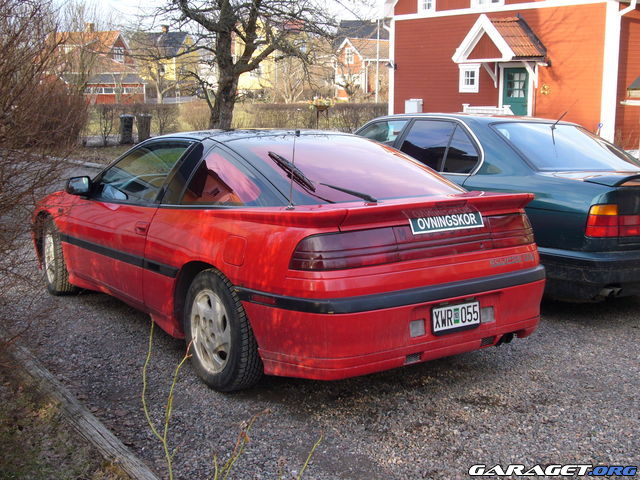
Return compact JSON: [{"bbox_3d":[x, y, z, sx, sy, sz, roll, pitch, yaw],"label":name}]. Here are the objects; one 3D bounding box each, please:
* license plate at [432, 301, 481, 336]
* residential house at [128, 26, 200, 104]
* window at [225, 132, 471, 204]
[{"bbox_3d":[0.654,0.372,4.070,0.305,0.118,0.020,-6,5,-34],"label":"license plate"},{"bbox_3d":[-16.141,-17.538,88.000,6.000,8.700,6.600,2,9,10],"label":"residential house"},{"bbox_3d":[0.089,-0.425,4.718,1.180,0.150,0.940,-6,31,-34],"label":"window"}]

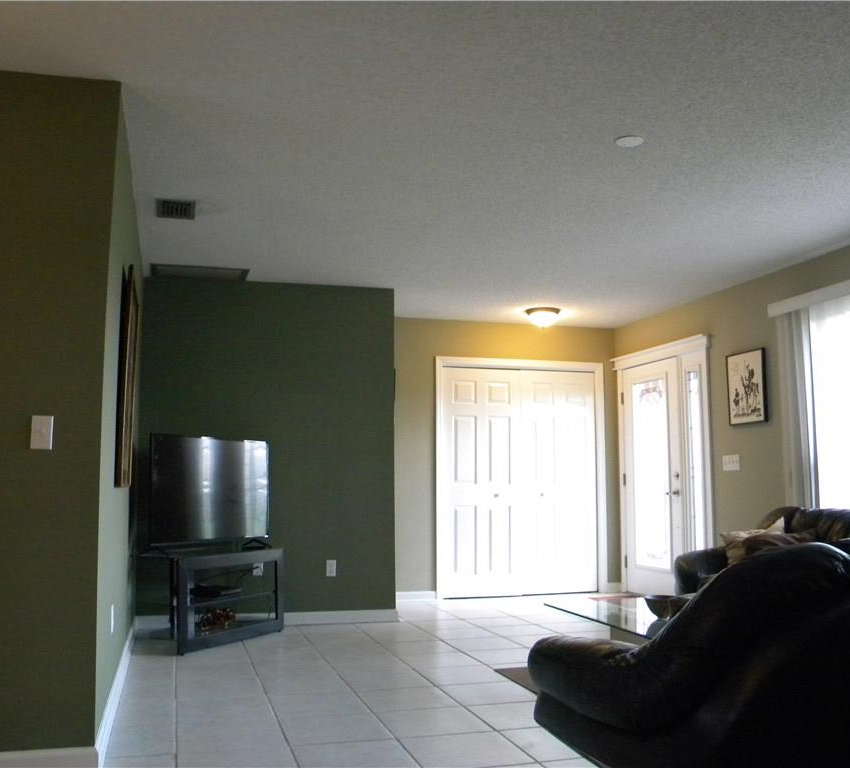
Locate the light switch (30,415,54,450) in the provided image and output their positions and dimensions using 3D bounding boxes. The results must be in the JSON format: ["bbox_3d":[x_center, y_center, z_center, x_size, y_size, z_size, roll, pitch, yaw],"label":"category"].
[{"bbox_3d":[-1.325,0.169,2.863,0.070,0.115,0.010,2,-7,-17],"label":"light switch"}]

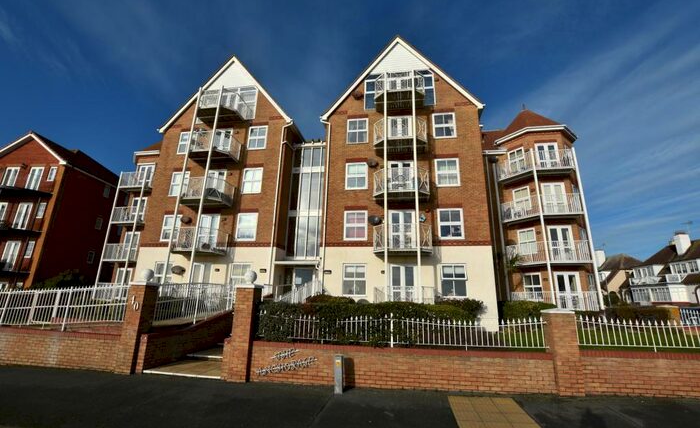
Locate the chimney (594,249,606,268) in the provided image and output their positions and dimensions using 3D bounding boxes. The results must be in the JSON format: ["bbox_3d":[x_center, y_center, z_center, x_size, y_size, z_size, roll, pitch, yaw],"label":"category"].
[{"bbox_3d":[34.374,6.148,40.000,0.950,2.400,0.750,-1,-15,11],"label":"chimney"}]

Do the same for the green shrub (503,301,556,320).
[{"bbox_3d":[8.423,4.709,13.553,2.500,1.100,1.400,-1,-15,11],"label":"green shrub"}]

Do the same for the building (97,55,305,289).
[{"bbox_3d":[-9.762,-1.387,21.887,14.100,16.000,11.000,-1,-15,11],"label":"building"}]

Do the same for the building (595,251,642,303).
[{"bbox_3d":[36.863,9.006,38.399,7.000,7.400,7.400,-3,-15,16],"label":"building"}]

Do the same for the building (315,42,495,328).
[{"bbox_3d":[3.277,-1.745,18.741,8.600,15.900,9.500,-1,-15,11],"label":"building"}]

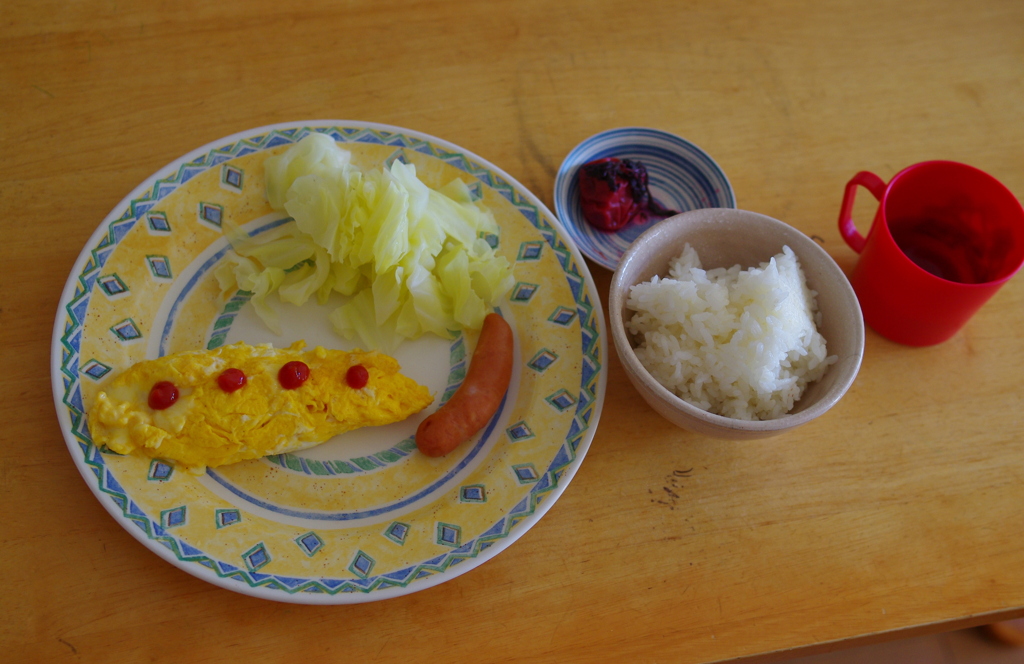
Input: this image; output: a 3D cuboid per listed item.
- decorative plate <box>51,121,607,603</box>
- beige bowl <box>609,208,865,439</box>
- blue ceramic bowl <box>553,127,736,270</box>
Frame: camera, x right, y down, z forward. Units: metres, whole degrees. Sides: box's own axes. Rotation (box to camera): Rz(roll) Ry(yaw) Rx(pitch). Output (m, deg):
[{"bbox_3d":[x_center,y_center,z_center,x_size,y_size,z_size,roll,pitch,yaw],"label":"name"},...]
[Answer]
[{"bbox_3d":[-0.086,0.008,0.641,0.266,0.023,0.266,3,60,-5],"label":"decorative plate"},{"bbox_3d":[0.104,0.007,0.645,0.122,0.060,0.122,3,60,-5],"label":"beige bowl"},{"bbox_3d":[0.070,-0.064,0.703,0.098,0.022,0.098,3,60,-5],"label":"blue ceramic bowl"}]

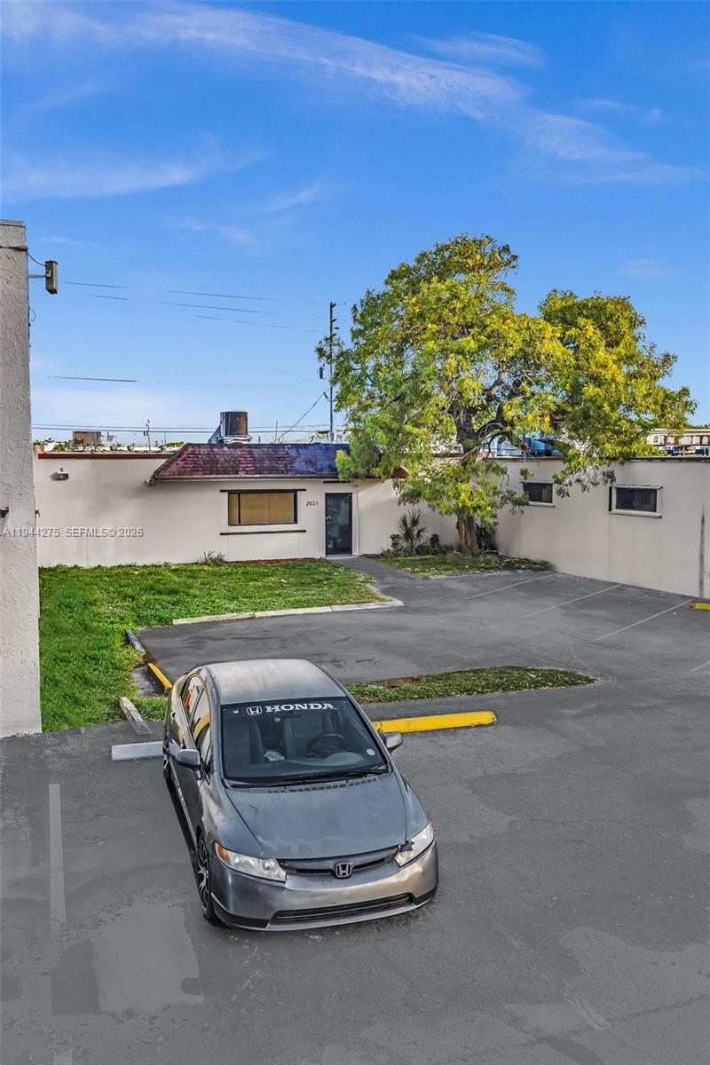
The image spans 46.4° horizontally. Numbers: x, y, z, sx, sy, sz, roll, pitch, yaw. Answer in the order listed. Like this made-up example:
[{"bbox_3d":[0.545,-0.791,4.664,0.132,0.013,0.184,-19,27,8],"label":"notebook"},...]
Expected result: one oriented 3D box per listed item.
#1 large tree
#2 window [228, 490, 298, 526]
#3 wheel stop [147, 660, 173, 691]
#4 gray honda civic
[{"bbox_3d":[4.631,-4.146,26.626,11.300,10.300,9.500,0,5,0],"label":"large tree"},{"bbox_3d":[-3.039,-0.815,27.358,2.330,1.130,0.130,-2,6,-22],"label":"window"},{"bbox_3d":[-2.957,2.224,12.544,0.160,0.130,1.600,-2,6,-24],"label":"wheel stop"},{"bbox_3d":[-0.719,2.038,7.720,1.800,1.435,4.490,-1,6,-17],"label":"gray honda civic"}]

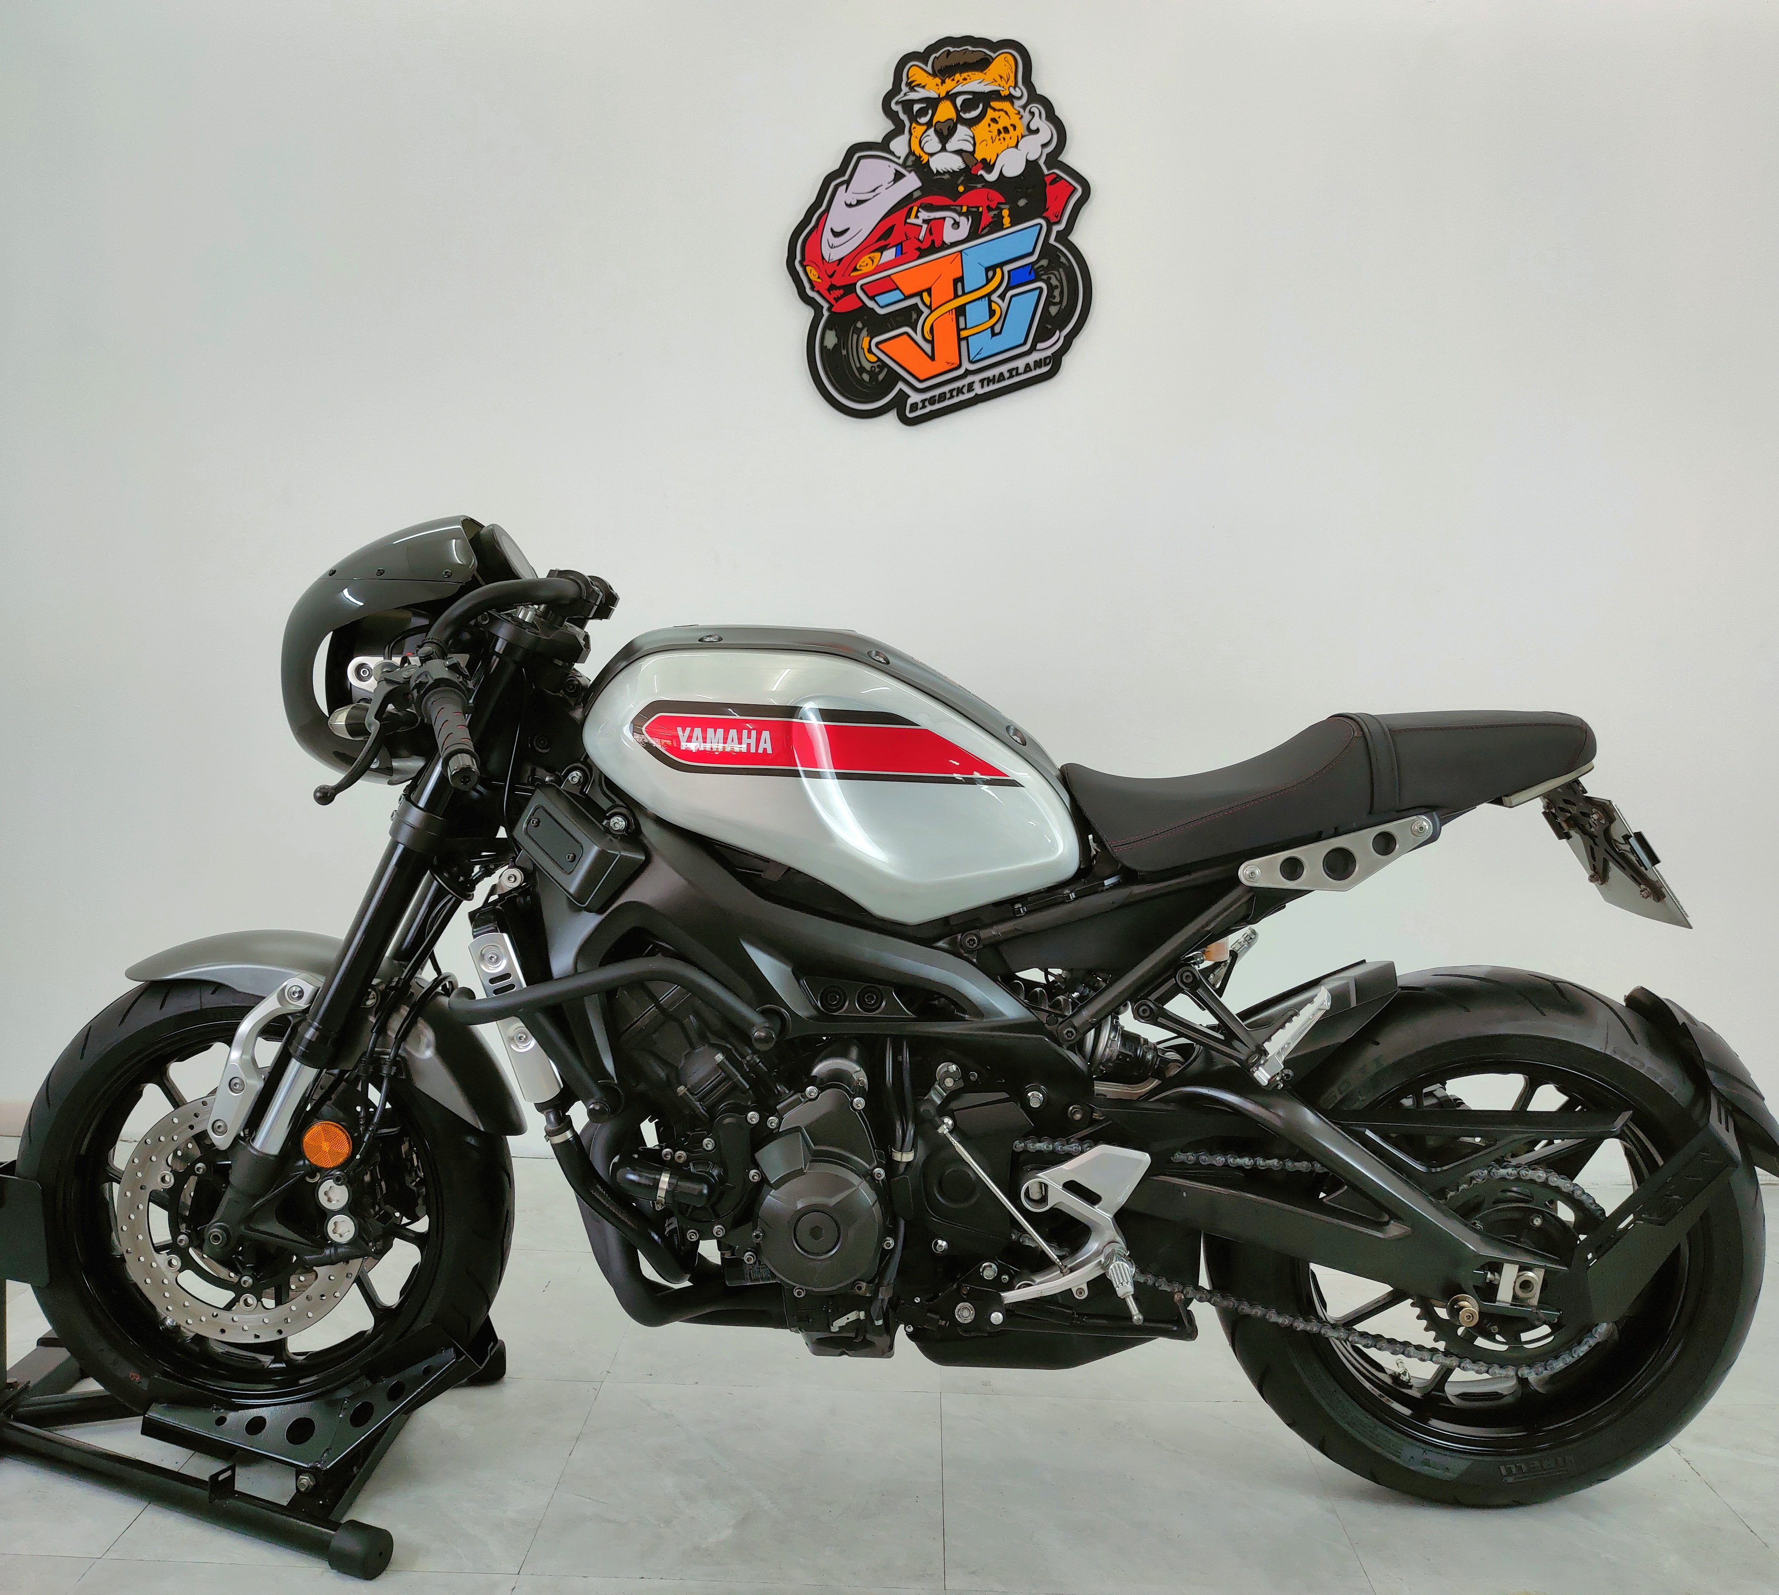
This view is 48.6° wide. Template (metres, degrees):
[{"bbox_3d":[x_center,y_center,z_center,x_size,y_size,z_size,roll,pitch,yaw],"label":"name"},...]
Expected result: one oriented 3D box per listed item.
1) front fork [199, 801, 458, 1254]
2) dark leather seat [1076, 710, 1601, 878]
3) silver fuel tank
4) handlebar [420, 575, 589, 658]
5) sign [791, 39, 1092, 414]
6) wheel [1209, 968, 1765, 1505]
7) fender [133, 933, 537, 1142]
[{"bbox_3d":[-0.632,0.247,2.315,0.150,0.570,0.270,21,6,3],"label":"front fork"},{"bbox_3d":[0.507,-0.011,2.315,0.620,0.190,0.270,1,5,0],"label":"dark leather seat"},{"bbox_3d":[-0.071,-0.035,2.320,0.565,0.330,0.340,1,5,0],"label":"silver fuel tank"},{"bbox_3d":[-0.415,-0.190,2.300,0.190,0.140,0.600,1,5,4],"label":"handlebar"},{"bbox_3d":[0.095,-1.057,3.670,0.565,0.715,0.020,1,5,2],"label":"sign"},{"bbox_3d":[0.697,0.522,2.315,0.635,0.630,0.185,1,5,0],"label":"wheel"},{"bbox_3d":[-0.664,0.268,2.315,0.490,0.230,0.160,1,5,4],"label":"fender"}]

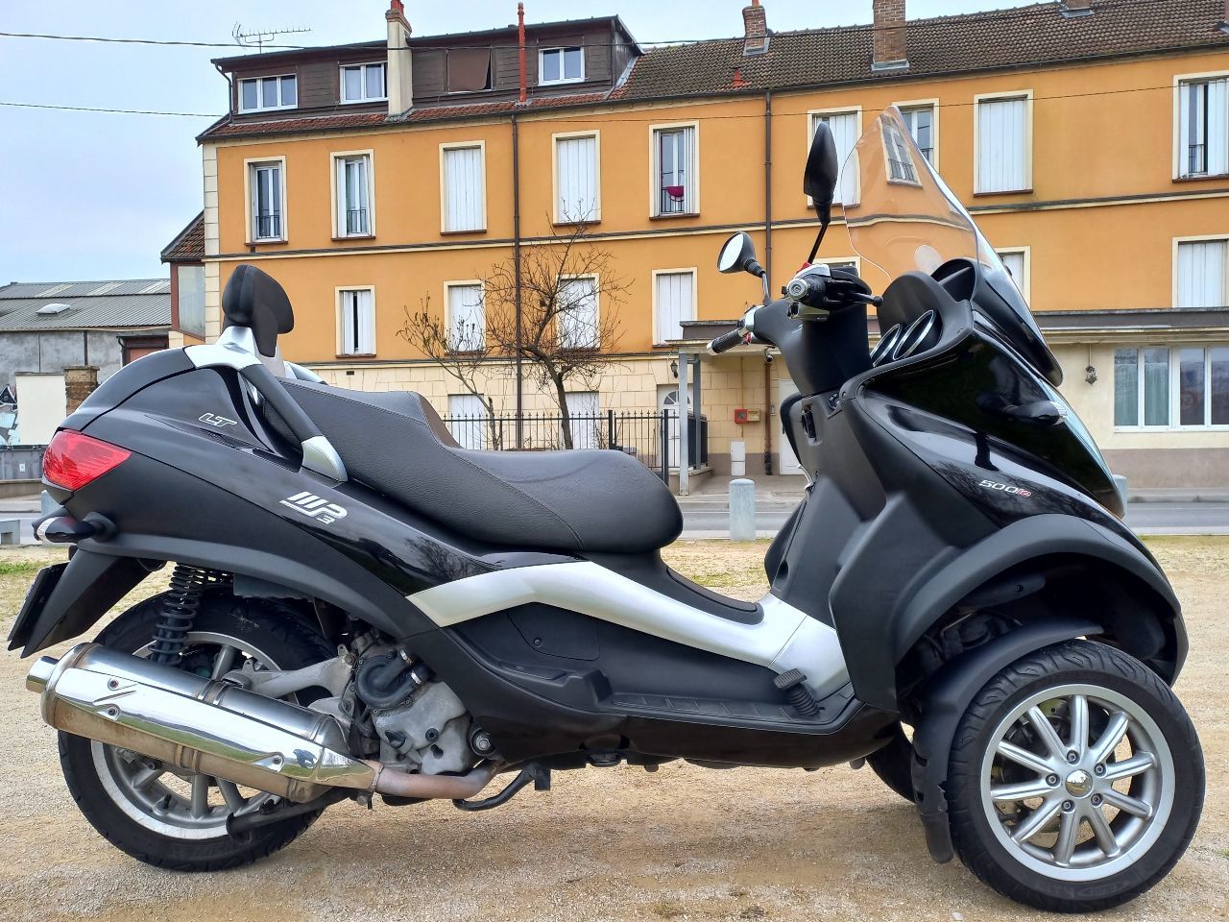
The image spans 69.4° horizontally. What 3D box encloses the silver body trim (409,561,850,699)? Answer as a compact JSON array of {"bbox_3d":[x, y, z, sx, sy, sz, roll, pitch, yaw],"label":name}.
[{"bbox_3d":[0.026,0.298,1.580,0.750,0.225,0.160,-1,2,-3],"label":"silver body trim"}]

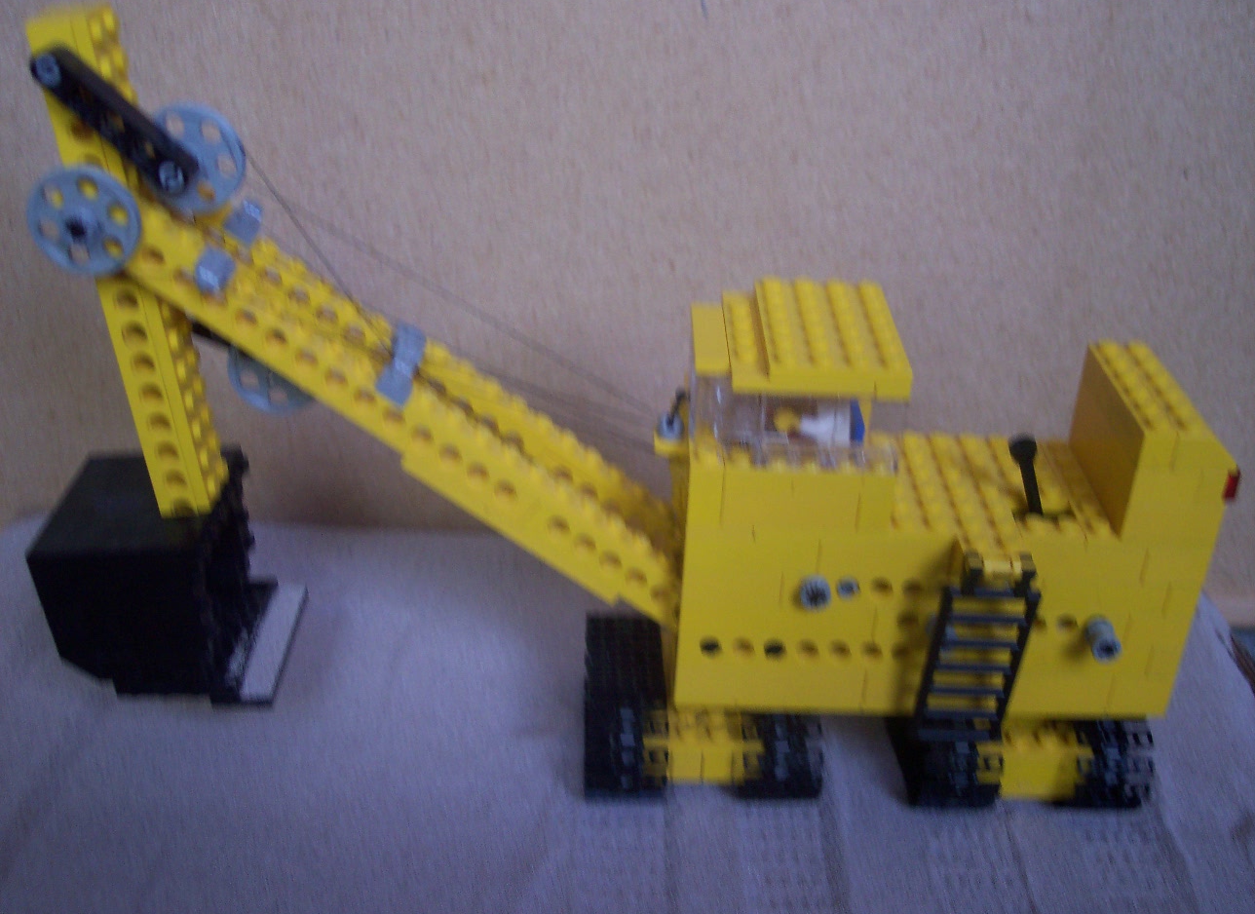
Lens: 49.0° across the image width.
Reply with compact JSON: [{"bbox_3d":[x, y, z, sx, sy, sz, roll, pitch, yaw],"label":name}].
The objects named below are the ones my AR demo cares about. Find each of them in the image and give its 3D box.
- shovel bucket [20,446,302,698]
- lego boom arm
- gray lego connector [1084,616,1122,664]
[{"bbox_3d":[-0.118,0.031,0.363,0.051,0.049,0.048,-3,31,2],"label":"shovel bucket"},{"bbox_3d":[-0.055,-0.028,0.325,0.145,0.154,0.045,1,31,0],"label":"lego boom arm"},{"bbox_3d":[0.116,0.044,0.335,0.007,0.007,0.009,1,31,0],"label":"gray lego connector"}]

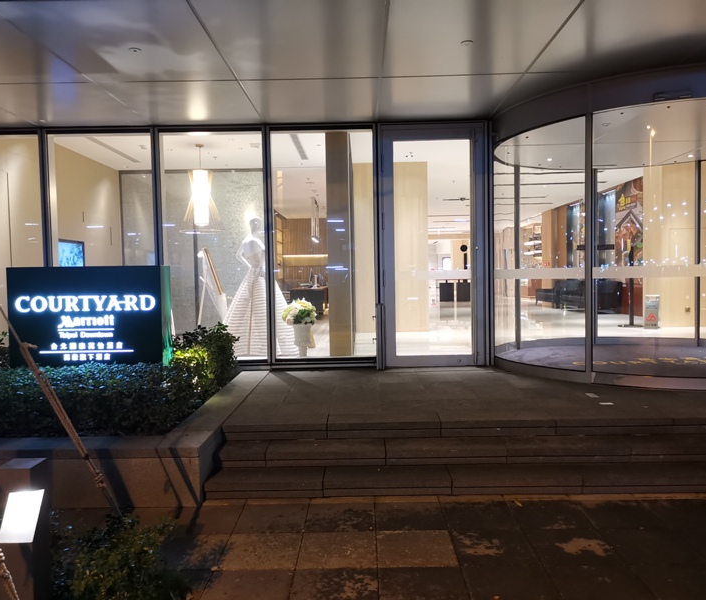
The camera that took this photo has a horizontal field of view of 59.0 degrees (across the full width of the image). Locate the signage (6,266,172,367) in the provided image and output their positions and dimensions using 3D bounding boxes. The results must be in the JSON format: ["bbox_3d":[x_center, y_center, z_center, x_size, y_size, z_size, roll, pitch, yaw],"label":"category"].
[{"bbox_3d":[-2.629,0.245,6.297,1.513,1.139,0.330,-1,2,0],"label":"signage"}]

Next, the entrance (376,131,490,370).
[{"bbox_3d":[0.958,-0.644,7.501,1.280,2.916,0.150,-1,2,0],"label":"entrance"}]

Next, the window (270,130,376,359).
[{"bbox_3d":[-0.360,-0.652,7.505,1.260,2.764,0.120,-1,2,0],"label":"window"}]

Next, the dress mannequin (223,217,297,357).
[{"bbox_3d":[-1.258,-0.187,8.608,1.000,1.880,1.000,0,2,21],"label":"dress mannequin"}]

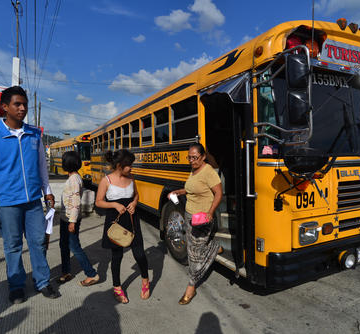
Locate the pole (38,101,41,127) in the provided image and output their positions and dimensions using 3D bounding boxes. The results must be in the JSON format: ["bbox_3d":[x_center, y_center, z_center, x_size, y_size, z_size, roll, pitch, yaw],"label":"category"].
[{"bbox_3d":[-19.239,-4.223,38.000,0.260,9.470,0.260,-1,2,0],"label":"pole"}]

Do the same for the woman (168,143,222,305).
[{"bbox_3d":[0.165,0.535,2.720,0.520,1.540,0.580,0,2,43],"label":"woman"}]

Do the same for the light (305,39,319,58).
[{"bbox_3d":[1.273,-1.138,2.680,0.170,0.170,0.090,-2,2,-26],"label":"light"}]

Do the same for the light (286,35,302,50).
[{"bbox_3d":[1.063,-1.147,2.580,0.170,0.170,0.090,-2,2,-26],"label":"light"}]

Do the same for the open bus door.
[{"bbox_3d":[0.458,0.083,3.022,0.240,1.980,0.900,-2,2,-26],"label":"open bus door"}]

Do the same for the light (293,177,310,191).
[{"bbox_3d":[1.119,0.151,2.550,0.150,0.140,0.090,-2,2,-26],"label":"light"}]

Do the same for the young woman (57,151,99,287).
[{"bbox_3d":[-1.096,0.551,3.000,0.460,1.460,0.400,-1,2,-15],"label":"young woman"}]

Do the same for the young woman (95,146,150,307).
[{"bbox_3d":[-0.559,0.568,2.700,0.500,1.480,0.390,-1,2,-25],"label":"young woman"}]

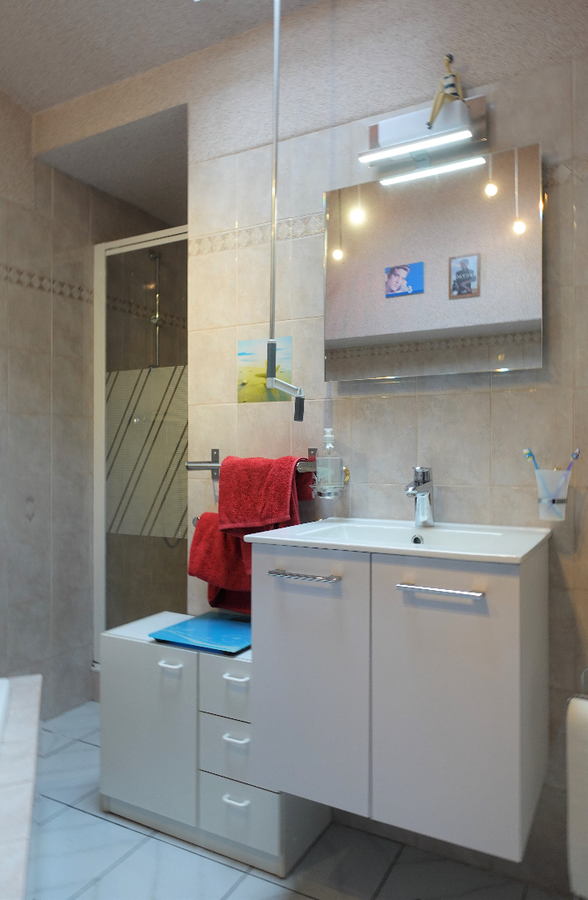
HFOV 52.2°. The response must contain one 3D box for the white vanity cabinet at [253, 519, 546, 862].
[{"bbox_3d":[0.261,0.480,1.454,0.614,0.567,0.459,0,0,29],"label":"white vanity cabinet"}]

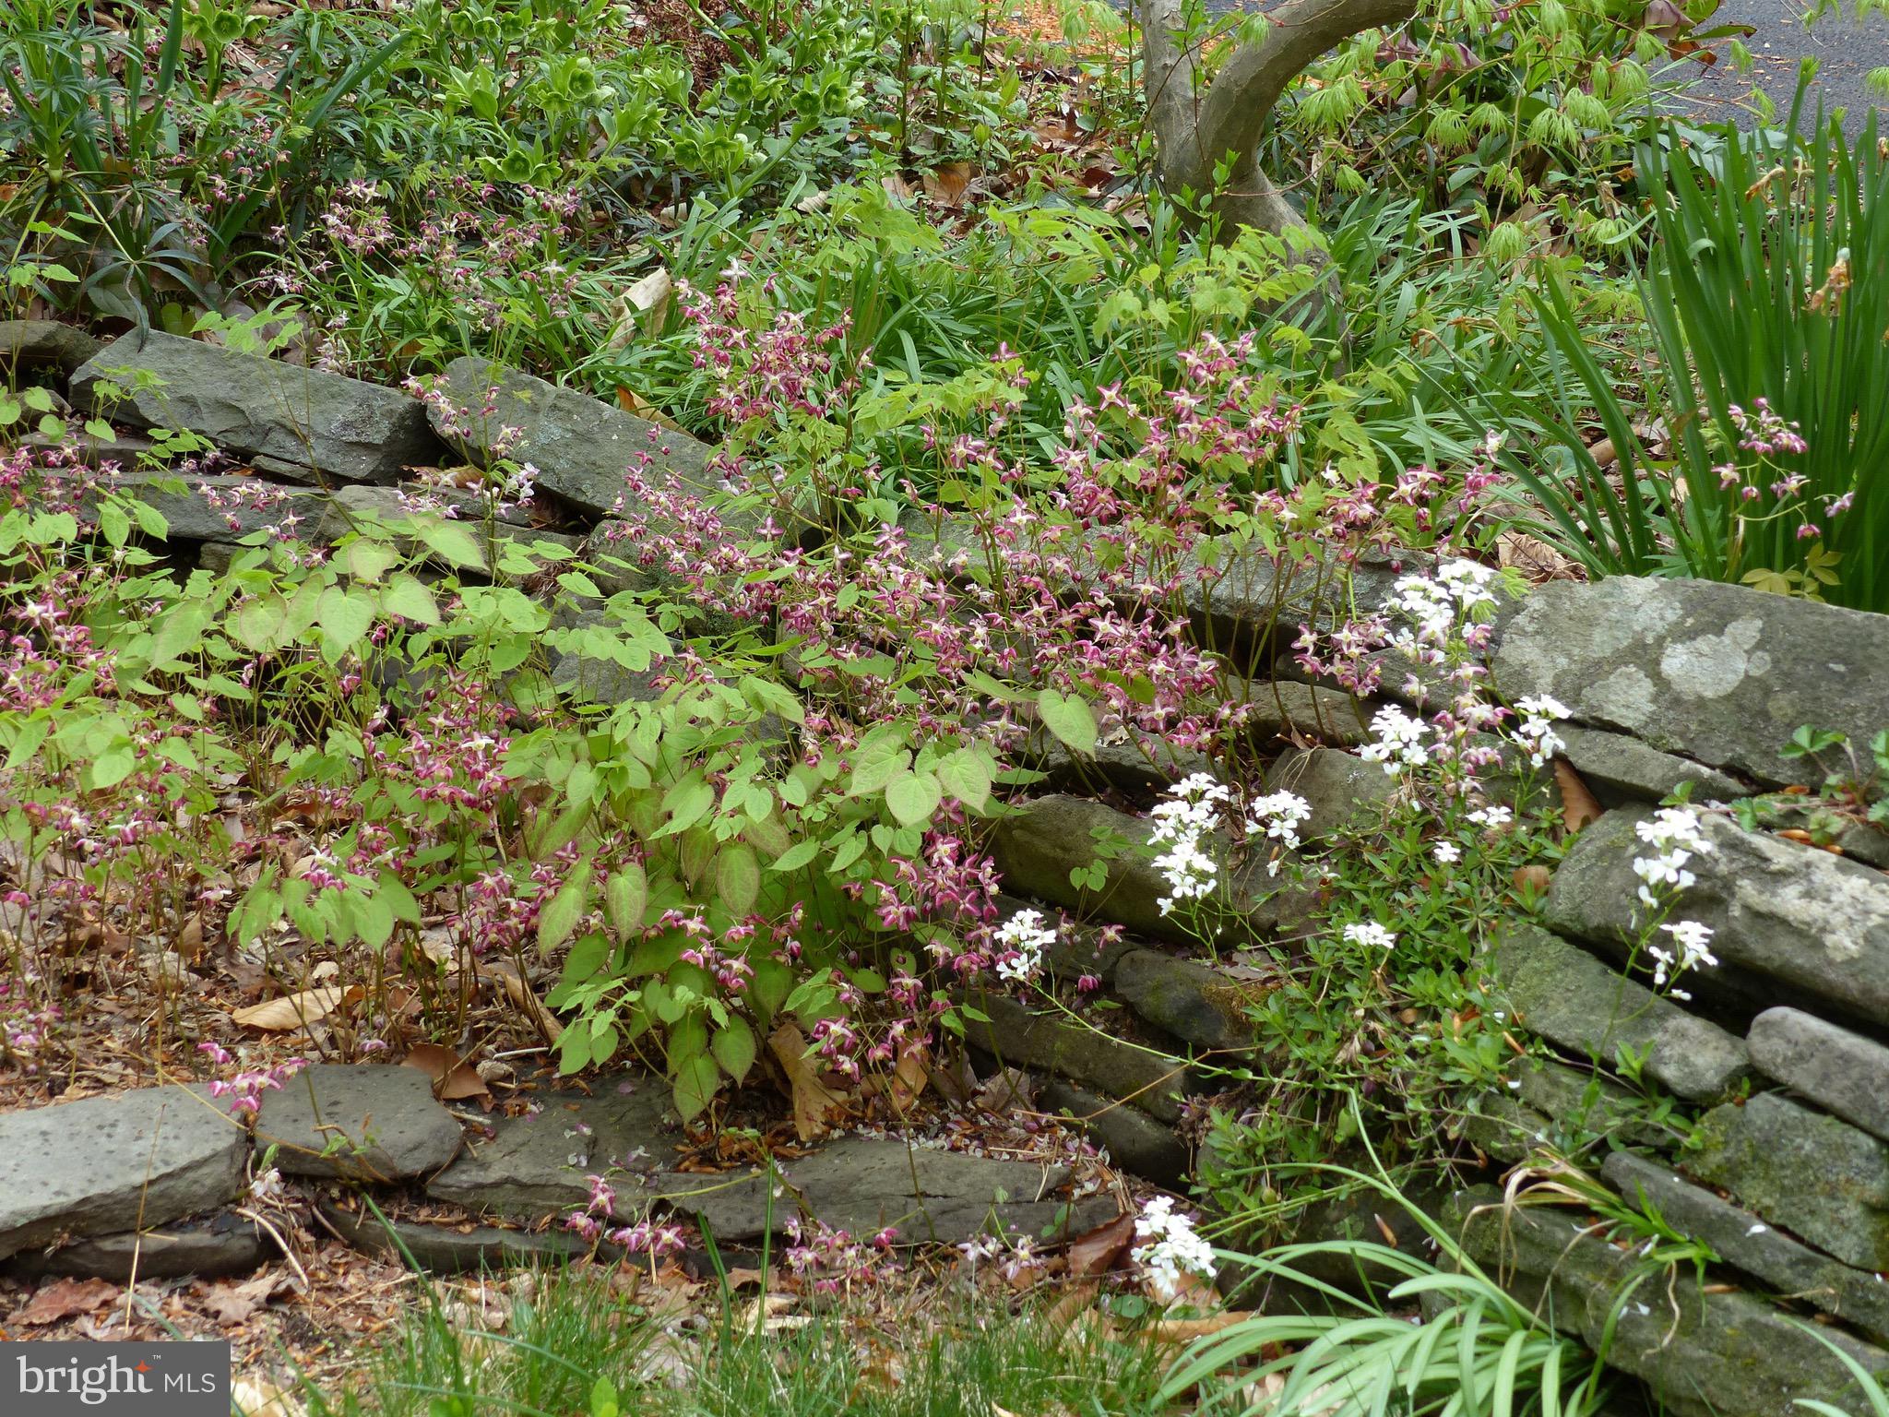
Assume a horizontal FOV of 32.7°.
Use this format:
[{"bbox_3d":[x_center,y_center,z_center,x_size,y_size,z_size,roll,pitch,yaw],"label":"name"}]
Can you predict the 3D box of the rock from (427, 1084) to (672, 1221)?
[{"bbox_3d":[-0.338,0.380,2.760,0.200,0.040,0.170,-2,20,-5],"label":"rock"}]

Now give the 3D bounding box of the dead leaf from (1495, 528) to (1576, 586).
[{"bbox_3d":[0.473,-0.121,2.575,0.064,0.034,0.051,0,22,0],"label":"dead leaf"}]

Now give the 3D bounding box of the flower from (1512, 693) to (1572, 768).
[{"bbox_3d":[0.424,0.015,2.287,0.043,0.051,0.041,0,22,0],"label":"flower"}]

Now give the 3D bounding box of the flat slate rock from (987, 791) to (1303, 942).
[{"bbox_3d":[0.172,0.124,2.585,0.268,0.074,0.134,17,28,37],"label":"flat slate rock"}]

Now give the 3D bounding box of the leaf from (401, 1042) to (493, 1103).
[{"bbox_3d":[-0.436,0.320,2.820,0.082,0.025,0.055,0,45,0],"label":"leaf"}]

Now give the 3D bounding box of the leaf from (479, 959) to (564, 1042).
[{"bbox_3d":[-0.349,0.241,2.647,0.041,0.046,0.088,-21,30,-41],"label":"leaf"}]

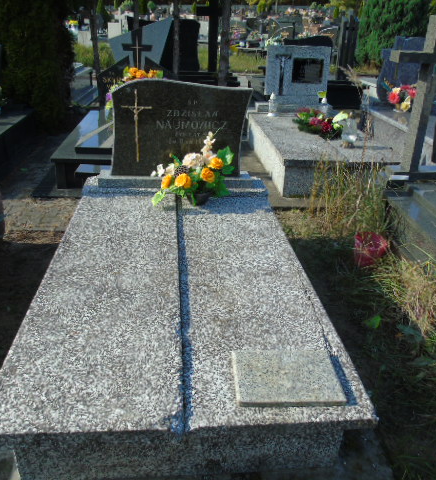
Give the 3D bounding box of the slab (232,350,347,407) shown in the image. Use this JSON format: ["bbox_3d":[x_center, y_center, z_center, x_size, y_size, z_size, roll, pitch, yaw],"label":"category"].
[{"bbox_3d":[0.208,0.423,1.416,0.305,0.020,0.215,0,27,-3],"label":"slab"}]

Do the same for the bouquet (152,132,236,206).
[{"bbox_3d":[-0.142,-0.405,2.629,0.475,0.385,0.300,-1,27,-5],"label":"bouquet"}]

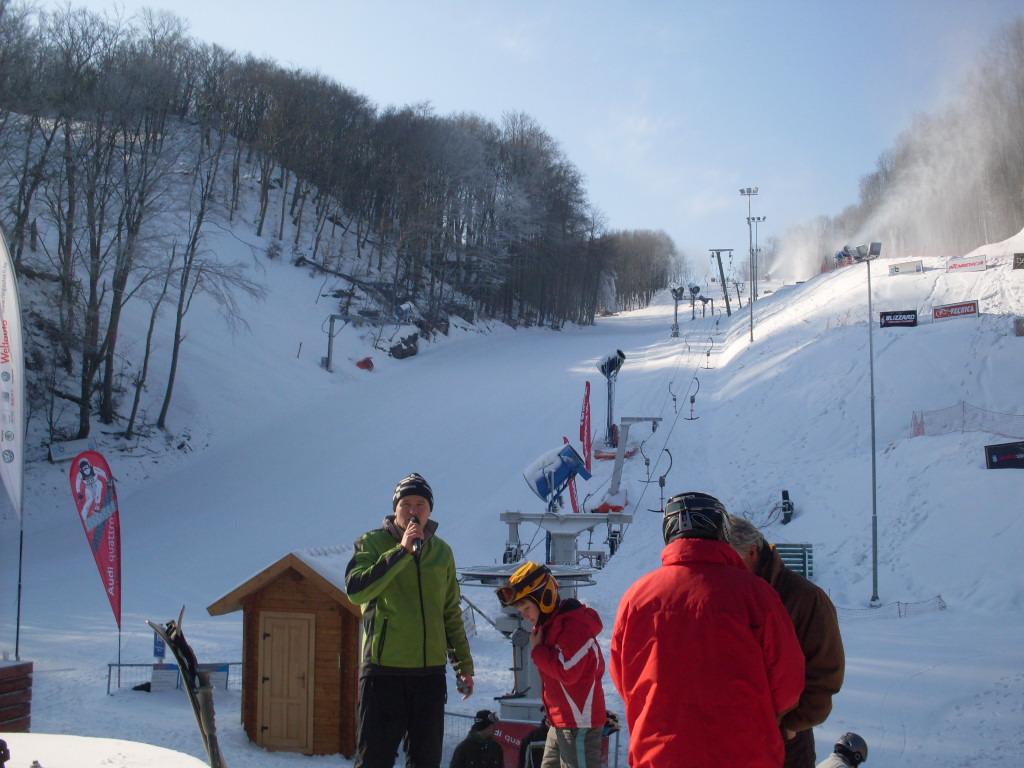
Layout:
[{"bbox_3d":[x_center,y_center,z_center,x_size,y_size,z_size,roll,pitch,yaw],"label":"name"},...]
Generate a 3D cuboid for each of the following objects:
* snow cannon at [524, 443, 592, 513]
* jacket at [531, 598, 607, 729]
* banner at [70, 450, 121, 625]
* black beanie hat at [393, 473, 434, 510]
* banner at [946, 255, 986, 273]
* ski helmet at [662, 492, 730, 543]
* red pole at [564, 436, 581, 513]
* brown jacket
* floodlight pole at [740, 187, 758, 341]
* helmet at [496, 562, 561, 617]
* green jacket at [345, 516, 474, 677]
[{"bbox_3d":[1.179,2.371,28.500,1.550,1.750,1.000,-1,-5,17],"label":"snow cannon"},{"bbox_3d":[0.251,1.243,5.000,0.320,0.560,0.380,2,-5,-15],"label":"jacket"},{"bbox_3d":[-7.762,2.905,21.000,0.970,3.300,0.100,1,-5,-12],"label":"banner"},{"bbox_3d":[-0.419,0.457,4.780,0.185,0.165,0.220,1,-5,-6],"label":"black beanie hat"},{"bbox_3d":[32.346,-8.505,80.000,2.700,0.970,0.080,-2,-6,27],"label":"banner"},{"bbox_3d":[0.644,0.480,3.900,0.230,0.220,0.290,-3,-24,27],"label":"ski helmet"},{"bbox_3d":[2.045,3.161,38.000,0.300,2.900,0.200,-8,-5,-1],"label":"red pole"},{"bbox_3d":[0.943,0.951,4.200,0.480,0.740,0.580,4,-7,-38],"label":"brown jacket"},{"bbox_3d":[16.974,-8.469,80.000,1.350,11.000,0.550,0,-5,9],"label":"floodlight pole"},{"bbox_3d":[0.075,0.882,4.800,0.280,0.230,0.210,-30,6,-21],"label":"helmet"},{"bbox_3d":[-0.433,0.898,4.750,0.520,0.660,0.360,2,-5,-21],"label":"green jacket"}]

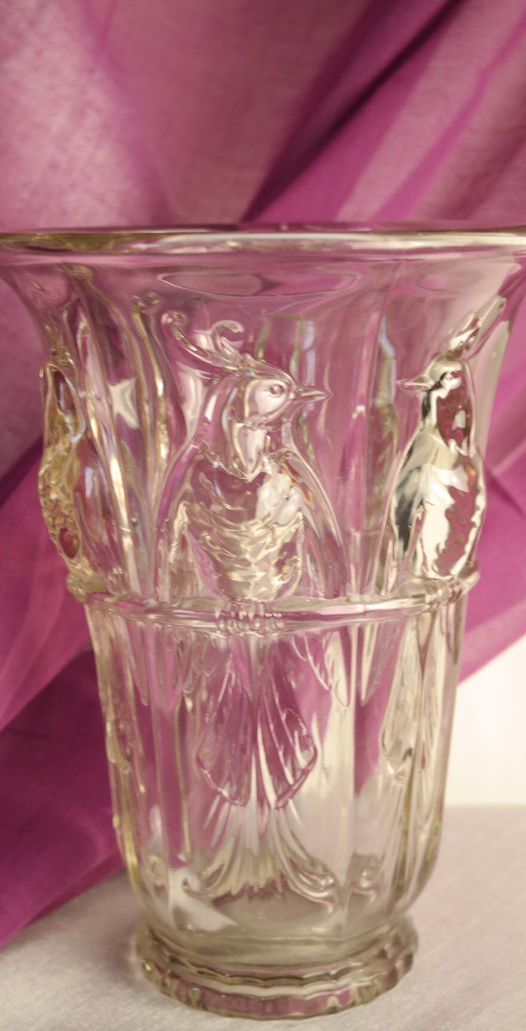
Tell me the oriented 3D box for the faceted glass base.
[{"bbox_3d":[0.005,0.138,0.504,0.093,0.016,0.093,-1,10,0],"label":"faceted glass base"}]

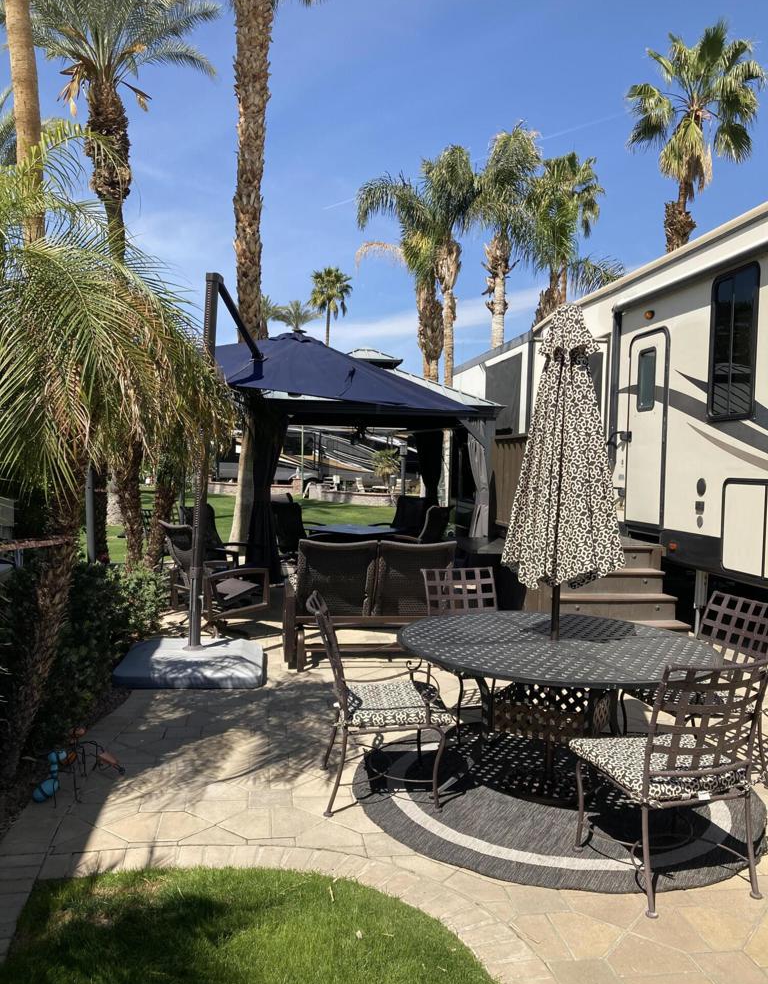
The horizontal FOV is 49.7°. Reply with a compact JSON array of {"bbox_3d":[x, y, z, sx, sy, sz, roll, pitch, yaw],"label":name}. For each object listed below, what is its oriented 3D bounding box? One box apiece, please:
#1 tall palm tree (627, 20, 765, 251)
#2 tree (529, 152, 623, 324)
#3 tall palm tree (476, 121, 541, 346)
[{"bbox_3d":[6.198,-4.354,16.748,2.900,10.007,2.900,0,4,0],"label":"tall palm tree"},{"bbox_3d":[4.177,-3.438,18.312,2.300,7.939,2.300,0,4,0],"label":"tree"},{"bbox_3d":[2.681,-3.720,18.294,2.100,8.478,2.100,0,4,0],"label":"tall palm tree"}]

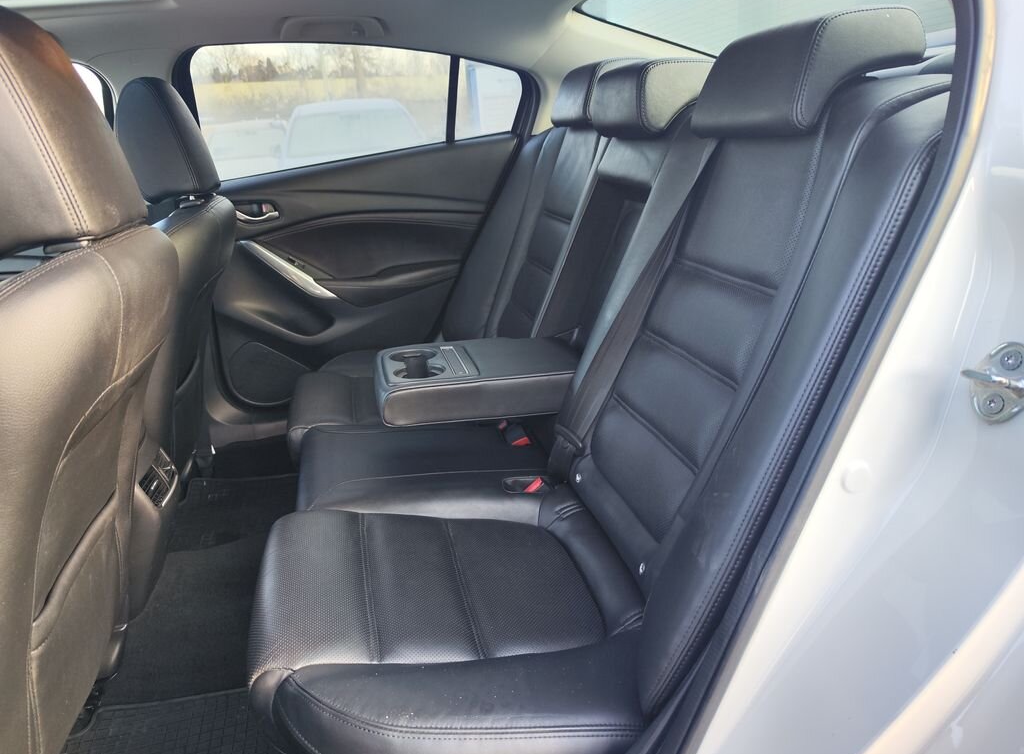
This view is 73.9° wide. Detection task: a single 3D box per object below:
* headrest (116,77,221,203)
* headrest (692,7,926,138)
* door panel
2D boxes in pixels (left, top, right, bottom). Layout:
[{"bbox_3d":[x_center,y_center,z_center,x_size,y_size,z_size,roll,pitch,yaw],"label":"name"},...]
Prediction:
[{"bbox_3d":[-0.711,-0.493,1.407,0.115,0.230,0.270,-16,24,-8],"label":"headrest"},{"bbox_3d":[0.385,-0.393,0.905,0.160,0.145,0.270,0,20,-14],"label":"headrest"},{"bbox_3d":[-0.416,-0.288,1.914,0.895,0.735,0.130,-5,22,-13],"label":"door panel"}]

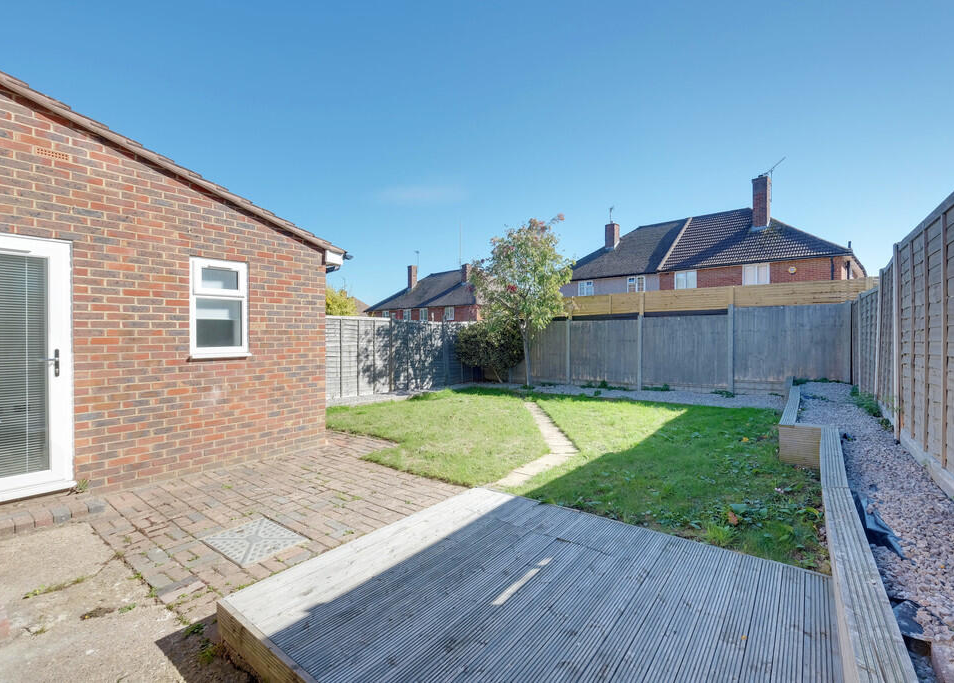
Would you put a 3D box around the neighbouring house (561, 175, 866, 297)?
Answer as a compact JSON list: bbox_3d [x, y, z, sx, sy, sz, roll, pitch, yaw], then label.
[{"bbox_3d":[11.840,-3.240,23.600,13.900,9.200,9.200,1,1,43],"label":"neighbouring house"}]

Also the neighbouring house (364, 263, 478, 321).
[{"bbox_3d":[-2.030,-2.320,36.600,13.800,8.800,9.200,1,1,43],"label":"neighbouring house"}]

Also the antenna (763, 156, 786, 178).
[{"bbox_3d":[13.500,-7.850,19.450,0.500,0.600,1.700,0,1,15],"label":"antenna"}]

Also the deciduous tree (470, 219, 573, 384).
[{"bbox_3d":[1.300,-1.240,13.000,3.050,5.200,2.900,0,1,0],"label":"deciduous tree"}]

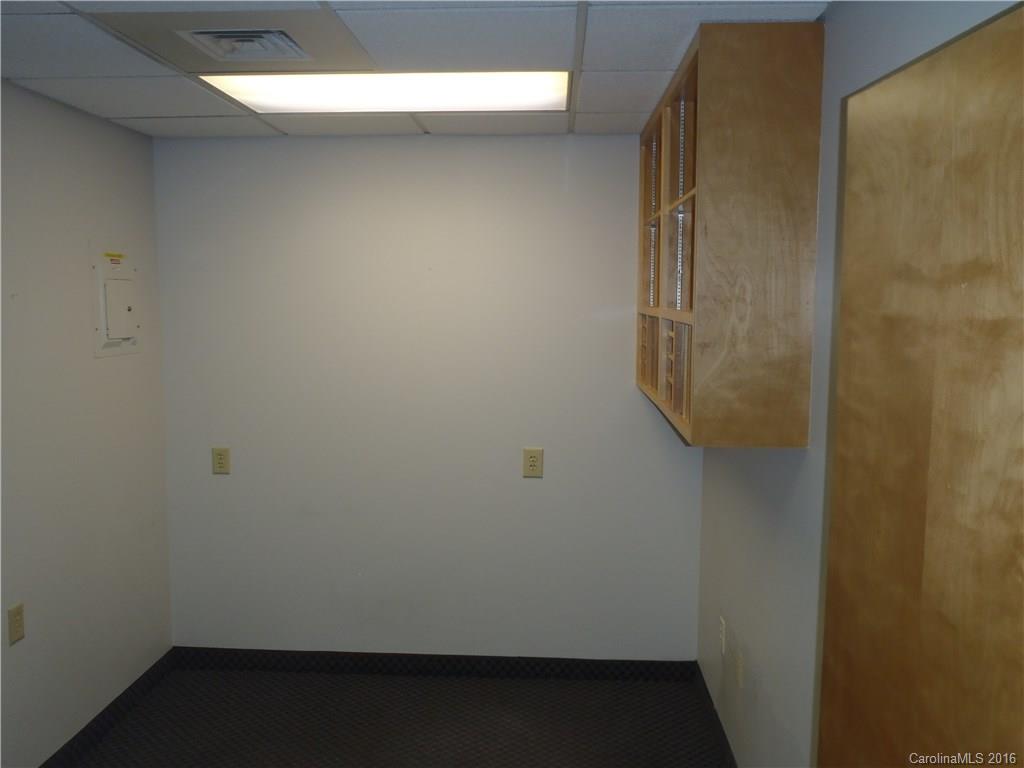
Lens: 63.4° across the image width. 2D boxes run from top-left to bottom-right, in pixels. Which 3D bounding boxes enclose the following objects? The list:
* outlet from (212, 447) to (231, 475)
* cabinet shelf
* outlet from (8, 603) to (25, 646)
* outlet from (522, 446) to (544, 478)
[{"bbox_3d":[-1.319,0.350,3.757,0.077,0.117,0.010,1,7,3],"label":"outlet"},{"bbox_3d":[0.660,-0.448,2.840,0.301,1.072,1.451,1,7,3],"label":"cabinet shelf"},{"bbox_3d":[-1.632,0.791,2.729,0.010,0.116,0.075,1,7,3],"label":"outlet"},{"bbox_3d":[0.096,0.350,3.685,0.084,0.126,0.010,1,7,3],"label":"outlet"}]

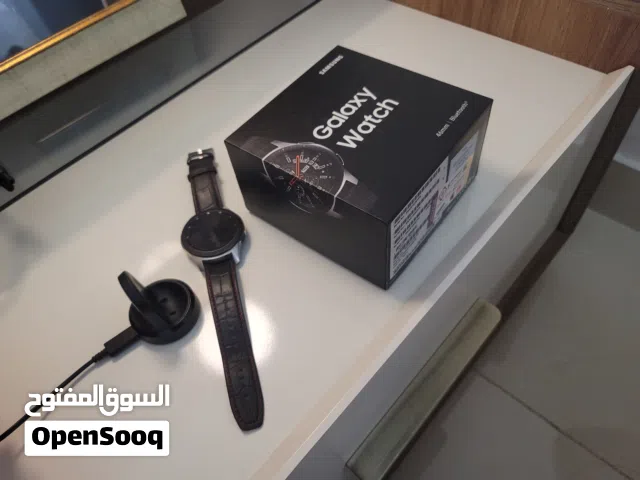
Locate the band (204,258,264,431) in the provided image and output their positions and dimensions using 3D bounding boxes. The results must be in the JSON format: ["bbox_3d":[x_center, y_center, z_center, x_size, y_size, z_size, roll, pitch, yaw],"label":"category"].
[{"bbox_3d":[-0.053,0.060,0.288,0.022,0.009,0.115,-17,53,-5],"label":"band"}]

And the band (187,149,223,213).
[{"bbox_3d":[-0.091,-0.045,0.372,0.023,0.009,0.076,-16,53,-5],"label":"band"}]

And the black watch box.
[{"bbox_3d":[0.029,-0.056,0.326,0.126,0.071,0.123,30,62,26],"label":"black watch box"}]

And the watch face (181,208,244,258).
[{"bbox_3d":[-0.075,-0.002,0.334,0.046,0.014,0.048,-16,53,-5],"label":"watch face"}]

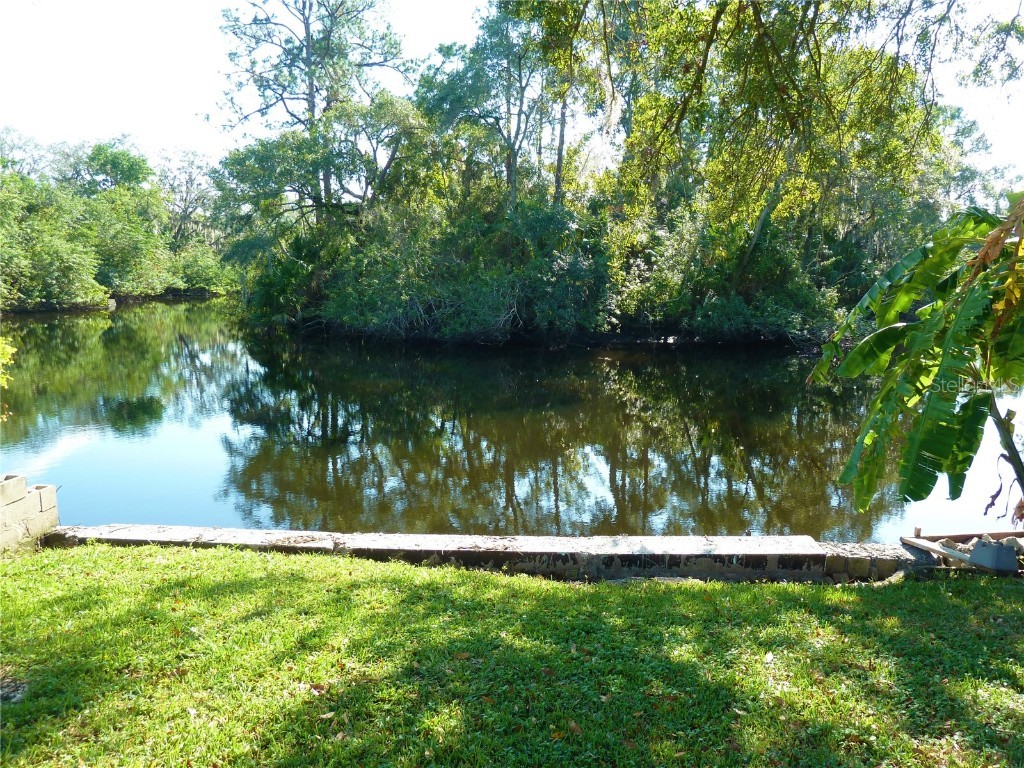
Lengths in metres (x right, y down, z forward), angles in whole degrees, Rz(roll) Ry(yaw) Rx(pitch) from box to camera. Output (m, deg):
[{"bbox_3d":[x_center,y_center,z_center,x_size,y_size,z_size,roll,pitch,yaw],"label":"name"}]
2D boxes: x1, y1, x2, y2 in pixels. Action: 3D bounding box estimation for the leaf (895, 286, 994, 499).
[{"bbox_3d":[3.100,0.054,5.300,0.600,1.520,0.500,4,9,28],"label":"leaf"}]

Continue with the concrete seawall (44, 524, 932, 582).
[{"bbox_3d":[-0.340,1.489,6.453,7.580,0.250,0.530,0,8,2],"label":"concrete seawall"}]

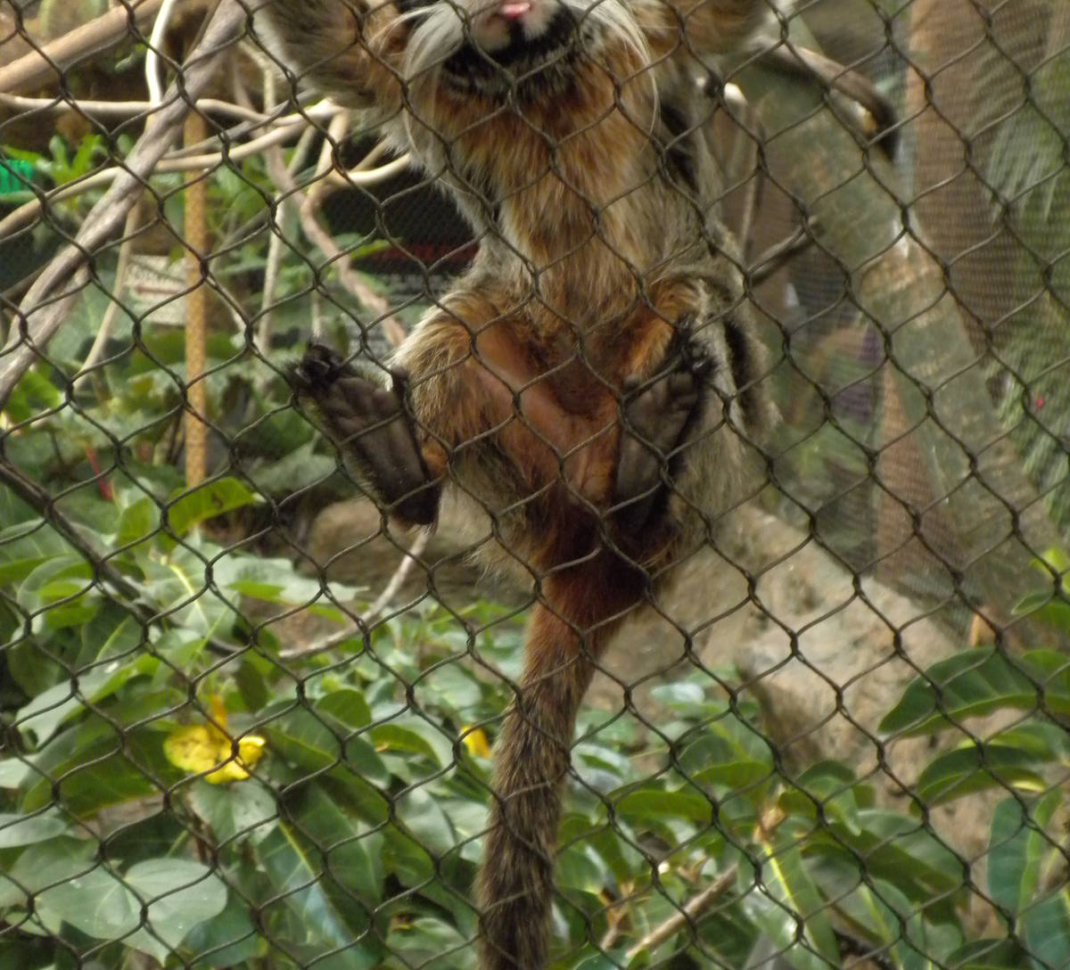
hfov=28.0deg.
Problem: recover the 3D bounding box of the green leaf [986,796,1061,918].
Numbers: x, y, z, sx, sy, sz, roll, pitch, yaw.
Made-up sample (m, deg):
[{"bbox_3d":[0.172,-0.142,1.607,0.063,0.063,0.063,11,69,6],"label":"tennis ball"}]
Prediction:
[{"bbox_3d":[0.317,0.241,1.400,0.040,0.085,0.026,14,7,11],"label":"green leaf"}]

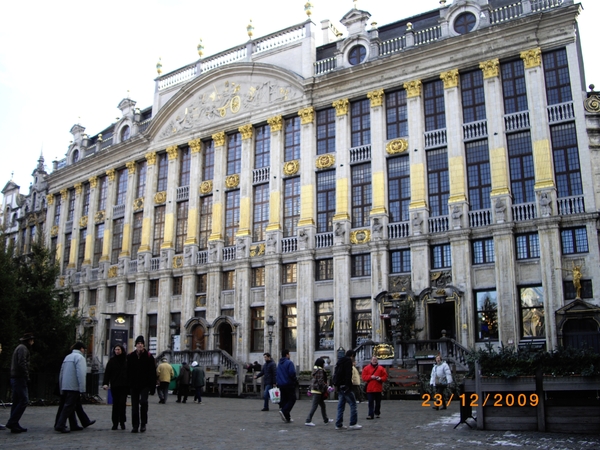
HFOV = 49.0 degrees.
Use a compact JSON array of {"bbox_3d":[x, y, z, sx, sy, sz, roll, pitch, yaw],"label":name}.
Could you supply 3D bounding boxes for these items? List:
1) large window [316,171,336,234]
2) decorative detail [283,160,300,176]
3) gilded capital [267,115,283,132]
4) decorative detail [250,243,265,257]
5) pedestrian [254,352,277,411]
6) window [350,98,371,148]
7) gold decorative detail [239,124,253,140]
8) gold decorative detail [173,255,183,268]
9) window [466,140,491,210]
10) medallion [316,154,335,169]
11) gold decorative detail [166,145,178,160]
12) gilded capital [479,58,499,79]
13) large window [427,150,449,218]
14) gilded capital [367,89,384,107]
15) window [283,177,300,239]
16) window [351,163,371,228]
[{"bbox_3d":[1.794,-1.544,43.530,1.556,4.179,0.250,-8,-16,31],"label":"large window"},{"bbox_3d":[-0.564,-3.823,44.177,1.220,1.150,0.250,-9,-17,32],"label":"decorative detail"},{"bbox_3d":[-1.675,-6.900,45.567,1.180,1.040,0.450,-9,-17,32],"label":"gilded capital"},{"bbox_3d":[-2.678,1.646,42.107,1.232,0.878,0.250,-9,-16,34],"label":"decorative detail"},{"bbox_3d":[-1.038,4.957,20.719,0.650,1.750,0.600,7,-16,-23],"label":"pedestrian"},{"bbox_3d":[3.742,-6.220,40.363,1.335,2.976,0.200,-9,-17,33],"label":"window"},{"bbox_3d":[-3.700,-6.207,44.438,1.000,1.012,0.450,-9,-16,34],"label":"gold decorative detail"},{"bbox_3d":[-8.505,2.632,46.051,1.007,0.879,0.250,-9,-16,34],"label":"gold decorative detail"},{"bbox_3d":[10.069,-2.799,36.976,1.400,4.100,0.250,-9,-17,32],"label":"window"},{"bbox_3d":[1.577,-3.873,40.332,1.383,0.932,0.250,-9,-16,34],"label":"medallion"},{"bbox_3d":[-9.327,-5.267,48.640,1.000,0.950,0.400,-9,-17,34],"label":"gold decorative detail"},{"bbox_3d":[10.409,-8.517,36.100,0.960,0.960,0.420,-8,-16,33],"label":"gilded capital"},{"bbox_3d":[7.519,-2.272,35.837,1.286,3.843,0.220,-9,-16,34],"label":"large window"},{"bbox_3d":[4.640,-7.730,40.200,0.960,0.970,0.420,-8,-16,33],"label":"gilded capital"},{"bbox_3d":[-0.519,-1.160,43.634,1.400,4.100,0.250,-9,-17,32],"label":"window"},{"bbox_3d":[3.687,-1.720,39.238,1.367,3.903,0.200,-9,-17,33],"label":"window"}]

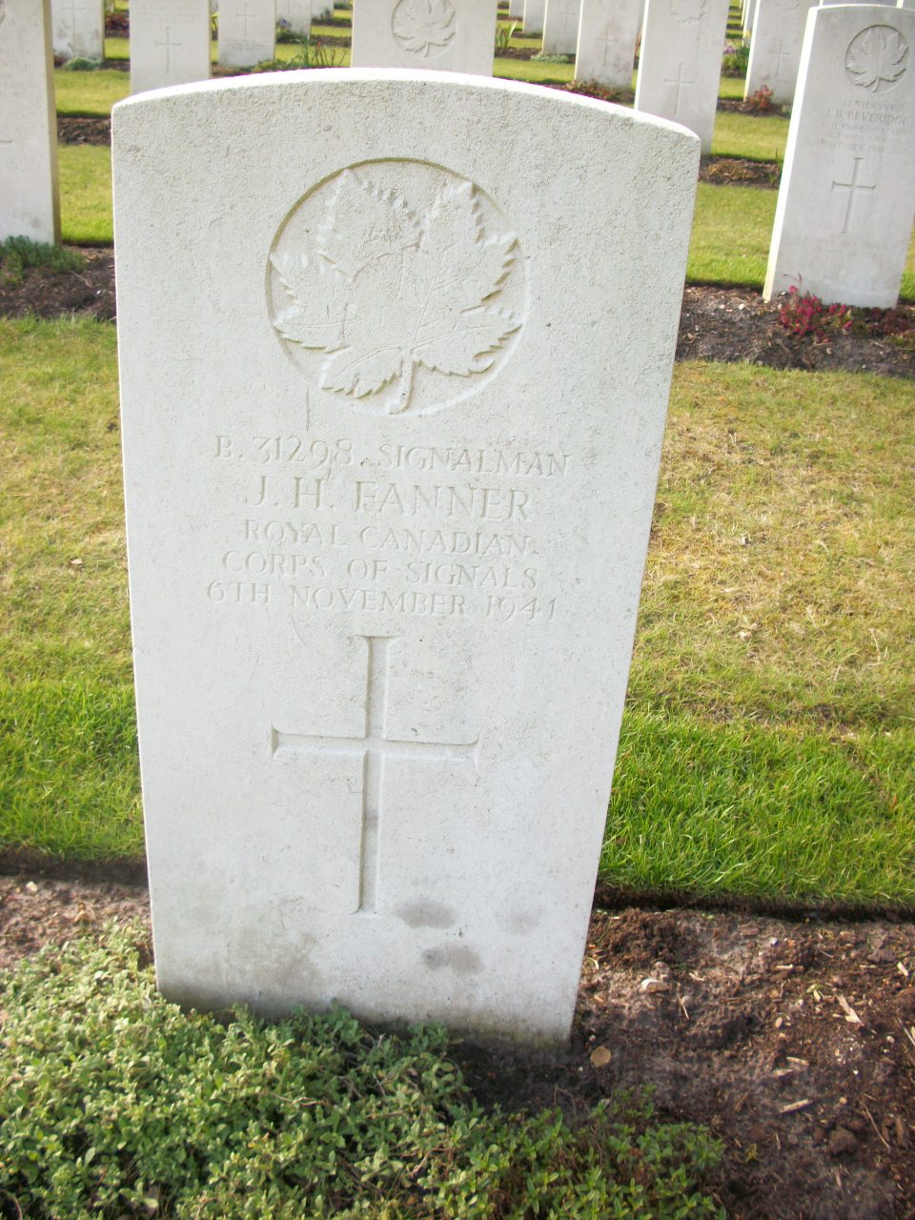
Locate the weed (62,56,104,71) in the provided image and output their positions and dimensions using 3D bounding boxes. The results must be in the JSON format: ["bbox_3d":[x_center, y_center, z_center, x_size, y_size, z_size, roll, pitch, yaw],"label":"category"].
[{"bbox_3d":[-2.452,-3.587,8.066,0.250,0.080,0.220,4,27,0],"label":"weed"}]

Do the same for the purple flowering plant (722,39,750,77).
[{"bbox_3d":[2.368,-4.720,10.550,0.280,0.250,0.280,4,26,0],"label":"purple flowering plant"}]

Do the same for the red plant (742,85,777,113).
[{"bbox_3d":[2.001,-3.390,8.170,0.200,0.155,0.200,4,26,0],"label":"red plant"}]

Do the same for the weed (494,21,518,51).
[{"bbox_3d":[0.423,-5.142,11.051,0.240,0.270,0.220,4,27,0],"label":"weed"}]

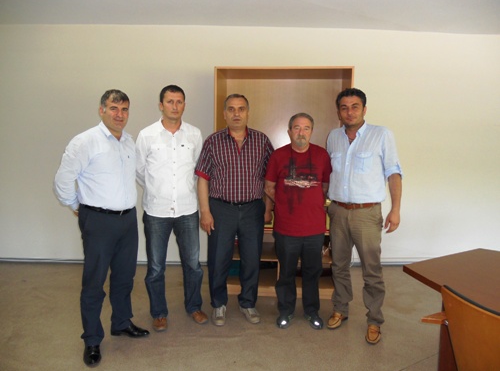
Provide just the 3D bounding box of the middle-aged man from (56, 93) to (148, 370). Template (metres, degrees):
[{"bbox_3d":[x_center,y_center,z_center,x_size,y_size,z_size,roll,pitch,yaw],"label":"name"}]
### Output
[{"bbox_3d":[-0.963,0.246,2.580,0.500,1.728,0.580,7,10,43],"label":"middle-aged man"}]

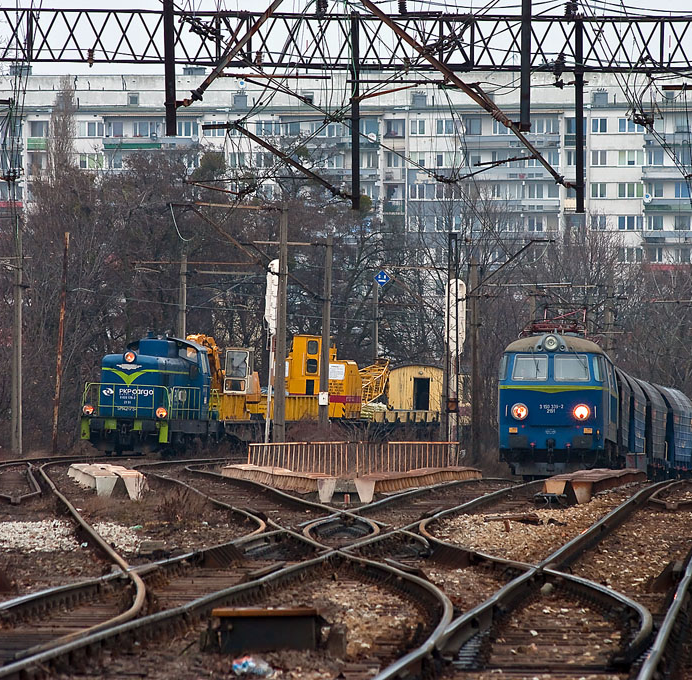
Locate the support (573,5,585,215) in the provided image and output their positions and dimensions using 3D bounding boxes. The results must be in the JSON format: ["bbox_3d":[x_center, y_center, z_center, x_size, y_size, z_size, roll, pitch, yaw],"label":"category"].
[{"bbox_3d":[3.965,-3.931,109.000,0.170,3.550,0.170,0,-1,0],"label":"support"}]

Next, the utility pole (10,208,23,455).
[{"bbox_3d":[-11.050,-0.050,215.000,0.320,8.100,0.320,0,-1,0],"label":"utility pole"}]

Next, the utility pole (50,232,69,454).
[{"bbox_3d":[-9.614,0.118,216.000,0.180,7.550,0.180,3,-1,0],"label":"utility pole"}]

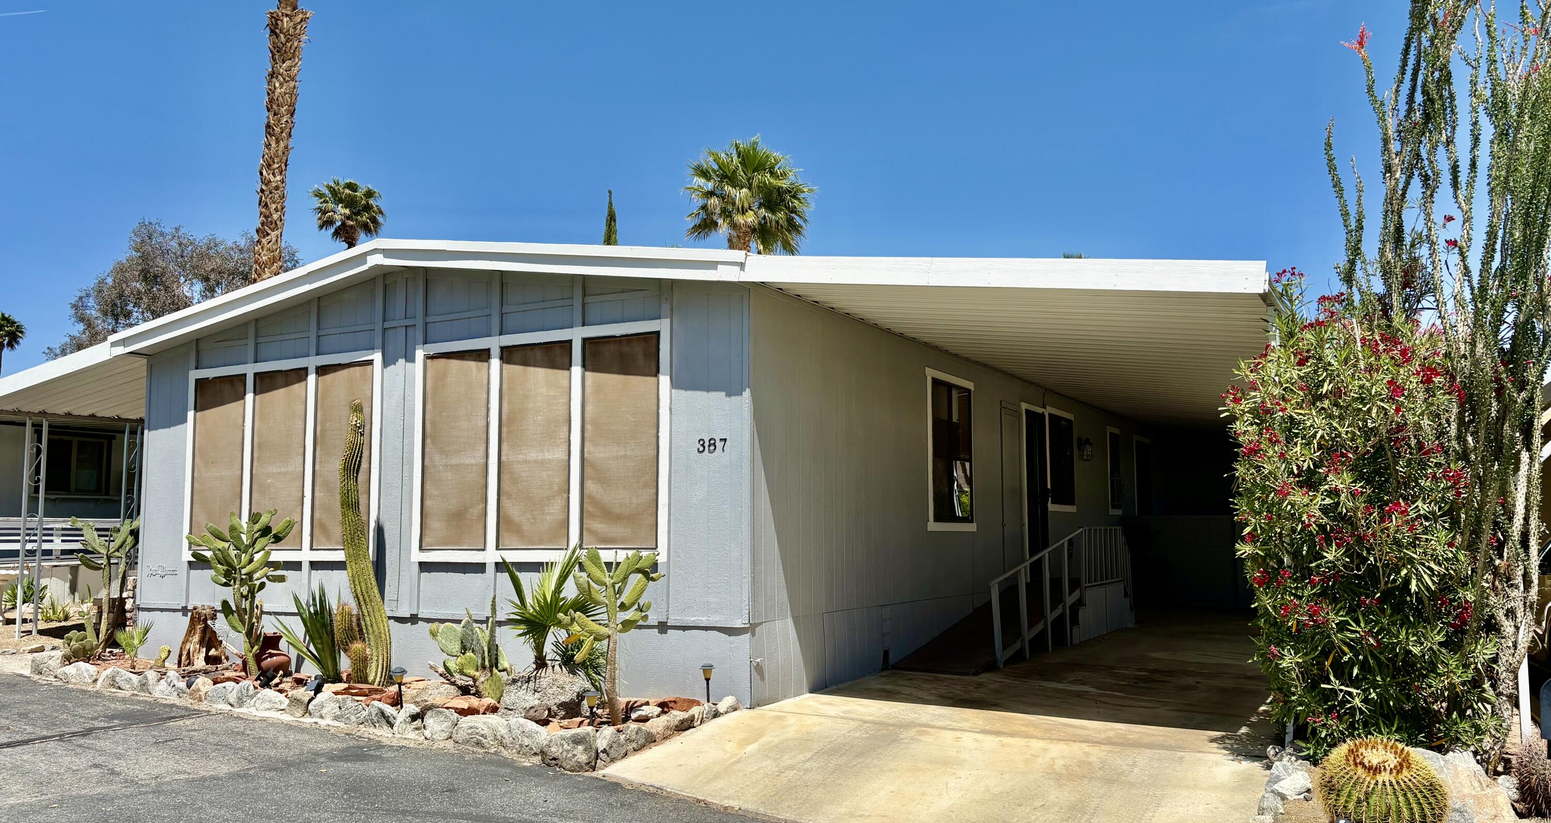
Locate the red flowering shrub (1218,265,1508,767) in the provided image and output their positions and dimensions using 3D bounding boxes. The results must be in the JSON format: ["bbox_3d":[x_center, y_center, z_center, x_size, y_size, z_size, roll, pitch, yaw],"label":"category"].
[{"bbox_3d":[3.289,0.539,6.508,1.400,2.570,1.350,-4,-7,29],"label":"red flowering shrub"}]

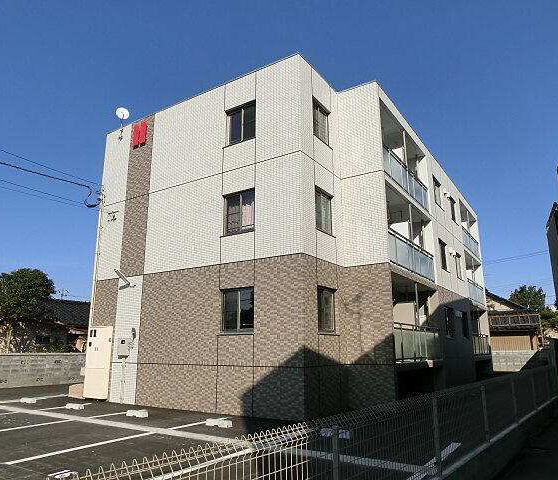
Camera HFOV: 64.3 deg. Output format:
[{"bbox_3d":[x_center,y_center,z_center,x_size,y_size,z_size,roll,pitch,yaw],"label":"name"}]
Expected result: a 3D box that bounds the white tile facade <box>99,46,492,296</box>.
[{"bbox_3d":[2.776,-0.078,20.965,9.550,5.620,18.600,-9,-17,32],"label":"white tile facade"}]

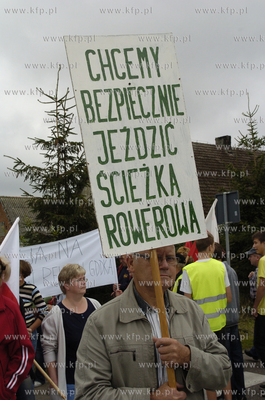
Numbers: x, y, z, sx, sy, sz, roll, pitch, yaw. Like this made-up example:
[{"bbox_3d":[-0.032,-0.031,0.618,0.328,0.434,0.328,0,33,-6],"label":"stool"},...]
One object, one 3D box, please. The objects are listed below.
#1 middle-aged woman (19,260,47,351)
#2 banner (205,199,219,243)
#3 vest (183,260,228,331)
[{"bbox_3d":[-1.105,1.422,5.428,0.360,1.600,0.480,2,-6,-37],"label":"middle-aged woman"},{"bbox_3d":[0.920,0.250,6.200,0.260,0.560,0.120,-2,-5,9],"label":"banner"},{"bbox_3d":[0.709,0.925,5.100,0.430,0.690,0.270,-4,-6,21],"label":"vest"}]

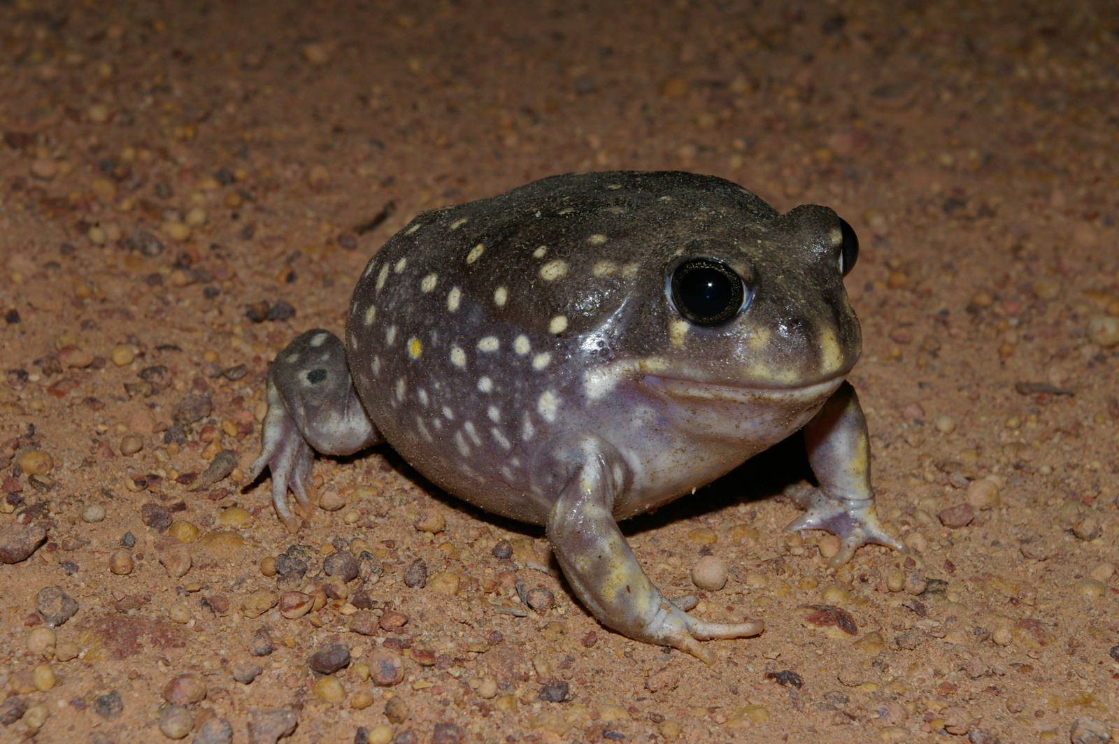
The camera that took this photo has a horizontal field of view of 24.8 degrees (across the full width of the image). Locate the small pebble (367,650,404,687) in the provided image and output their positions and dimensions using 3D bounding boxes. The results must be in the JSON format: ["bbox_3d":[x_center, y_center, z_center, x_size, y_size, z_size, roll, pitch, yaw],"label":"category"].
[{"bbox_3d":[-0.019,0.033,0.283,0.004,0.004,0.004,0,28,0],"label":"small pebble"}]

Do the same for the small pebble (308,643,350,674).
[{"bbox_3d":[-0.026,0.032,0.286,0.005,0.003,0.004,-9,29,-16],"label":"small pebble"}]

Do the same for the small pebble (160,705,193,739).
[{"bbox_3d":[-0.041,0.038,0.275,0.004,0.003,0.004,0,28,0],"label":"small pebble"}]

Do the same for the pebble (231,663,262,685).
[{"bbox_3d":[-0.032,0.031,0.264,0.003,0.002,0.003,0,25,0],"label":"pebble"}]

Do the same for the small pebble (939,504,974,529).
[{"bbox_3d":[0.049,0.018,0.313,0.004,0.003,0.004,0,28,0],"label":"small pebble"}]

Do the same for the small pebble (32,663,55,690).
[{"bbox_3d":[-0.057,0.034,0.282,0.003,0.003,0.003,0,28,0],"label":"small pebble"}]

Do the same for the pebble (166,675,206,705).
[{"bbox_3d":[-0.038,0.033,0.261,0.004,0.003,0.004,0,25,0],"label":"pebble"}]

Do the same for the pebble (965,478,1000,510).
[{"bbox_3d":[0.053,0.015,0.317,0.004,0.004,0.004,0,28,0],"label":"pebble"}]

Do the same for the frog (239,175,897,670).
[{"bbox_3d":[0.003,-0.003,0.325,0.078,0.045,0.057,20,30,39],"label":"frog"}]

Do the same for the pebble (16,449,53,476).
[{"bbox_3d":[-0.067,0.012,0.324,0.005,0.003,0.004,0,28,0],"label":"pebble"}]

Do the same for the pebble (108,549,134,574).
[{"bbox_3d":[-0.049,0.021,0.285,0.003,0.003,0.003,0,25,0],"label":"pebble"}]

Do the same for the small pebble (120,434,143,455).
[{"bbox_3d":[-0.052,0.009,0.312,0.003,0.002,0.003,0,25,0],"label":"small pebble"}]

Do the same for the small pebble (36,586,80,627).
[{"bbox_3d":[-0.054,0.025,0.275,0.005,0.004,0.004,0,25,0],"label":"small pebble"}]

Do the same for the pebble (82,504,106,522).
[{"bbox_3d":[-0.054,0.016,0.296,0.003,0.002,0.002,0,25,0],"label":"pebble"}]

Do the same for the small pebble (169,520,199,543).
[{"bbox_3d":[-0.043,0.018,0.292,0.004,0.002,0.003,0,25,0],"label":"small pebble"}]

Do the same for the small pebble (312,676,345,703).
[{"bbox_3d":[-0.024,0.033,0.261,0.003,0.003,0.003,0,25,0],"label":"small pebble"}]

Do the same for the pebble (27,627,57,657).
[{"bbox_3d":[-0.059,0.031,0.288,0.003,0.003,0.004,0,28,0],"label":"pebble"}]

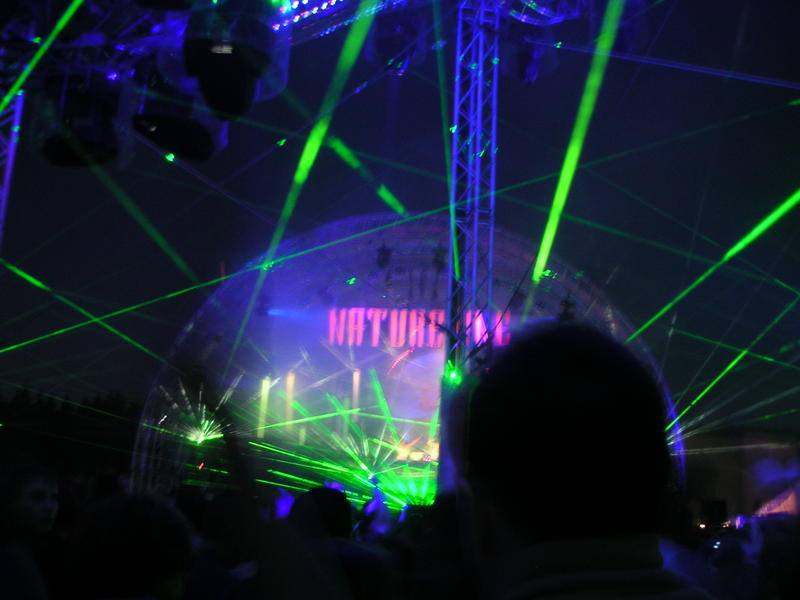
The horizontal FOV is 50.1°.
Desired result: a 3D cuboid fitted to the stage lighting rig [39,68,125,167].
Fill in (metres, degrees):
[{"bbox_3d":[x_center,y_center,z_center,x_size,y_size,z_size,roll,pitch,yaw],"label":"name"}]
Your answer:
[{"bbox_3d":[-2.198,-1.259,5.900,0.500,0.560,0.420,5,-14,-9],"label":"stage lighting rig"}]

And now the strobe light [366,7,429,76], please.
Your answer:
[{"bbox_3d":[-0.036,-2.650,8.800,0.530,0.580,0.460,3,-13,0],"label":"strobe light"}]

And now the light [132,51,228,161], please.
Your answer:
[{"bbox_3d":[-1.437,-1.274,5.600,0.500,0.580,0.460,8,-14,-22],"label":"light"}]

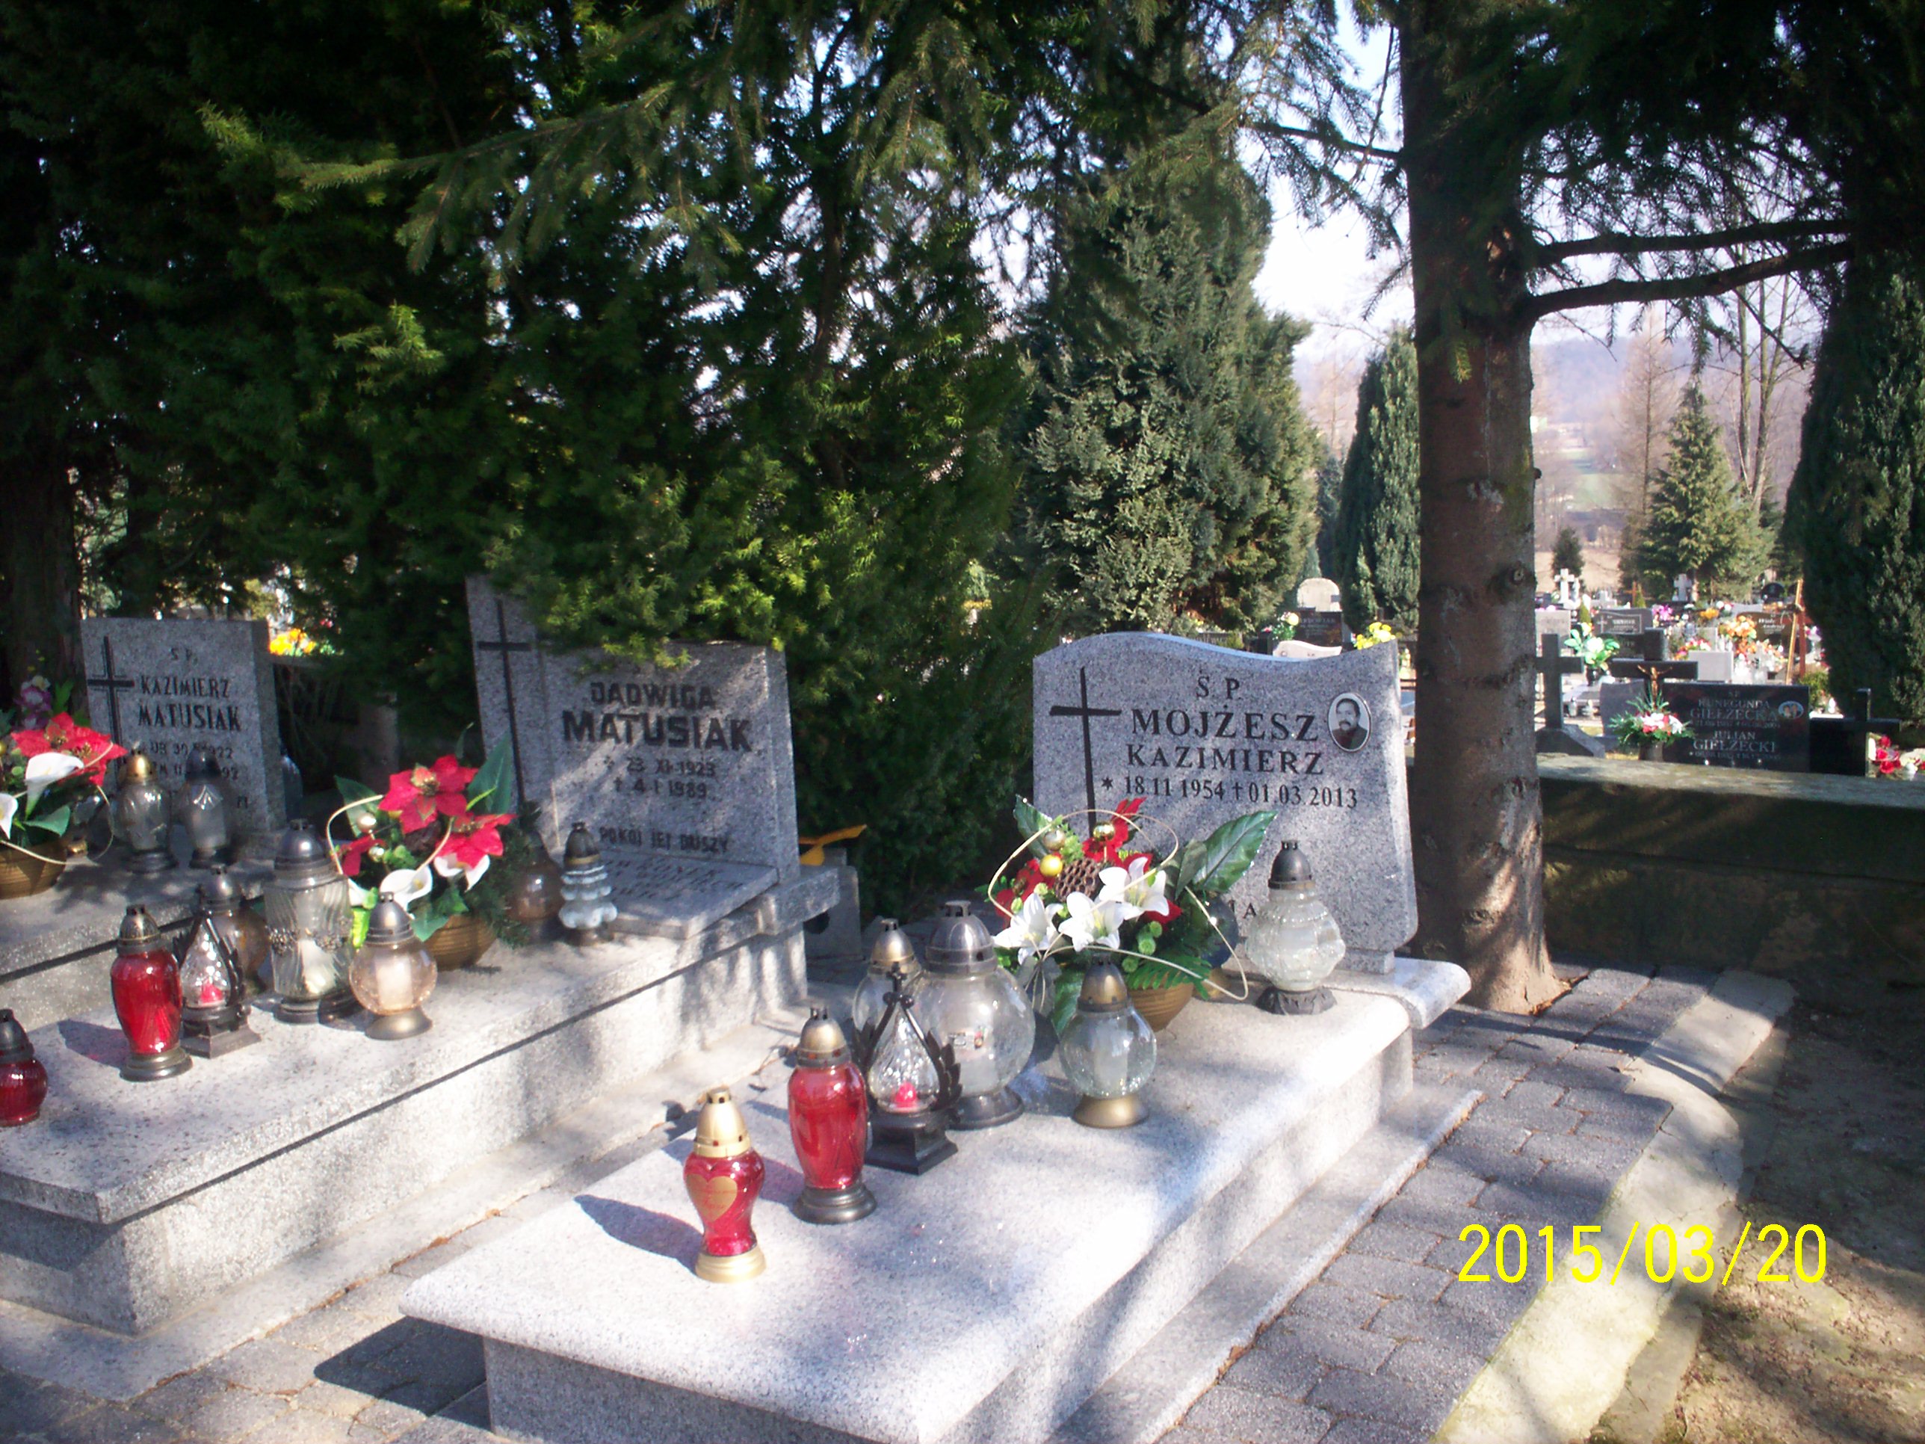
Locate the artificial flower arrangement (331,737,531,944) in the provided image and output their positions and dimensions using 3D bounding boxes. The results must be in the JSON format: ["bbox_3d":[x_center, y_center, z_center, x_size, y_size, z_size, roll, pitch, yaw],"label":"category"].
[{"bbox_3d":[-1.143,0.267,4.274,0.410,0.450,0.350,2,10,31],"label":"artificial flower arrangement"}]

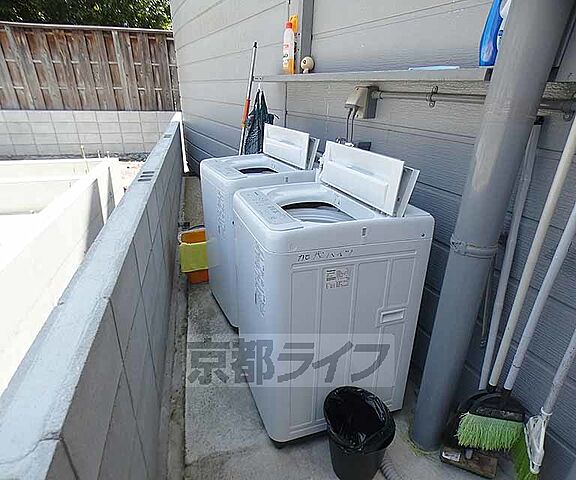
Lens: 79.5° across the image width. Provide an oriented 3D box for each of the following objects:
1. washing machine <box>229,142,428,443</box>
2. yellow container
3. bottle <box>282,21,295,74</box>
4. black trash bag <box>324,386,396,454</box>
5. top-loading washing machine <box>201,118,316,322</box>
[{"bbox_3d":[0.113,0.163,1.423,0.570,1.037,0.566,-7,23,-19],"label":"washing machine"},{"bbox_3d":[-0.620,0.118,2.407,0.230,0.305,0.200,-7,25,-15],"label":"yellow container"},{"bbox_3d":[0.006,-1.065,1.920,0.060,0.255,0.070,-14,28,-29],"label":"bottle"},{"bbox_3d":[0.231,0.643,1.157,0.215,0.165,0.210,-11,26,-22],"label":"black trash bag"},{"bbox_3d":[-0.147,-0.060,1.901,0.520,1.045,0.515,-11,26,-22],"label":"top-loading washing machine"}]

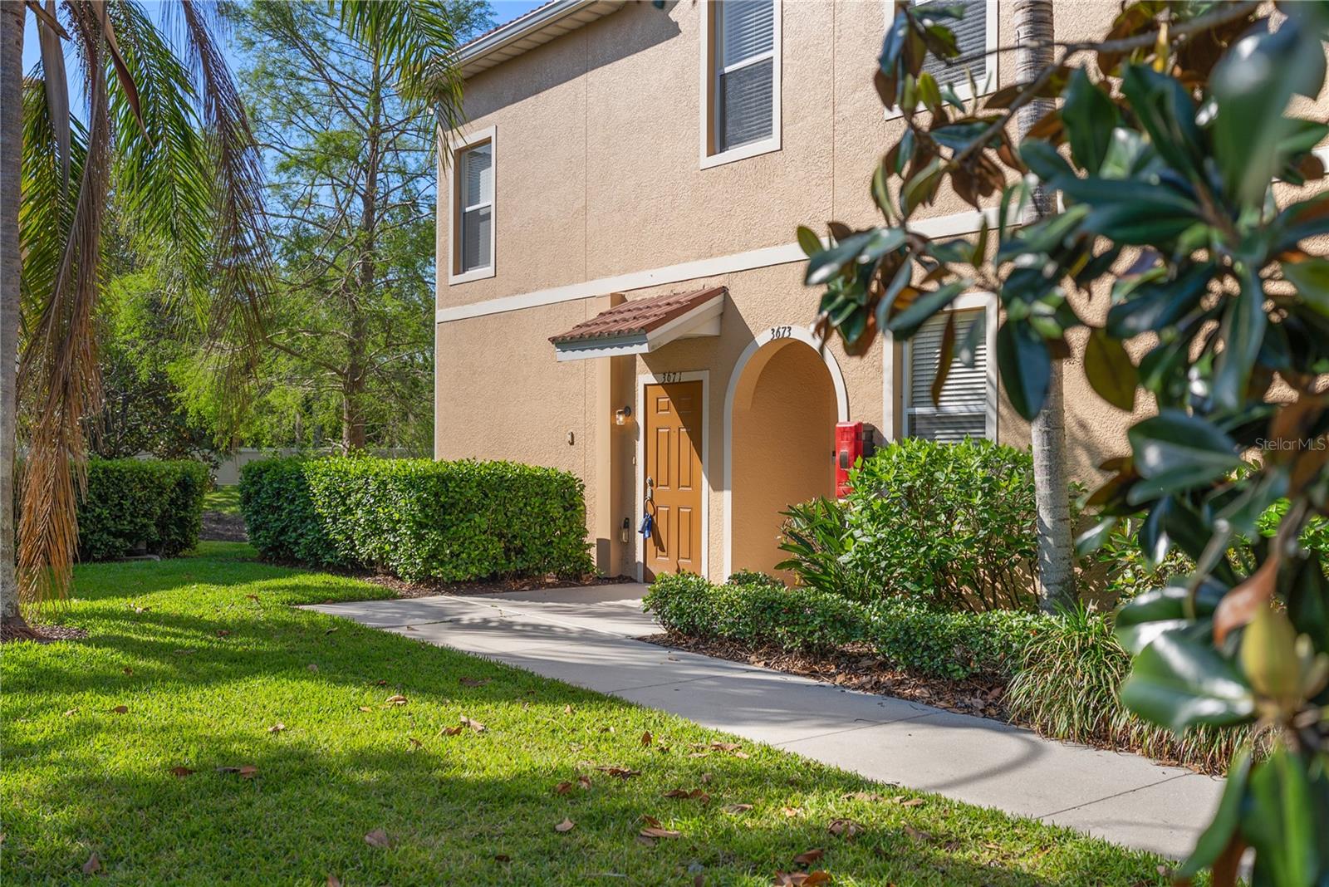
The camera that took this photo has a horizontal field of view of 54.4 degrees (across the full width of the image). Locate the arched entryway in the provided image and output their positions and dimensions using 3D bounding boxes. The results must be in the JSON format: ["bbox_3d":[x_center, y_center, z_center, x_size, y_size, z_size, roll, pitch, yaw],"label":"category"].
[{"bbox_3d":[1.152,0.202,11.615,0.350,2.470,1.650,1,-1,-37],"label":"arched entryway"}]

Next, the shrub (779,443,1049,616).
[{"bbox_3d":[1.818,0.710,9.429,1.000,1.460,2.200,1,-1,-37],"label":"shrub"}]

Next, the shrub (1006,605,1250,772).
[{"bbox_3d":[2.300,1.142,6.224,0.870,0.560,1.300,1,-1,-37],"label":"shrub"}]

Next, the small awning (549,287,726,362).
[{"bbox_3d":[-0.305,-1.132,12.553,0.980,0.700,1.670,1,-1,-37],"label":"small awning"}]

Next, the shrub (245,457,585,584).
[{"bbox_3d":[-3.280,0.856,15.698,1.720,1.230,5.550,1,-1,-37],"label":"shrub"}]

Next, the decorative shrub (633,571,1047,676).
[{"bbox_3d":[1.080,1.231,8.904,0.700,0.400,3.450,1,-1,-37],"label":"decorative shrub"}]

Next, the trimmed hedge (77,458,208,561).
[{"bbox_3d":[-7.044,0.872,17.061,1.600,1.240,1.250,1,-1,-37],"label":"trimmed hedge"}]

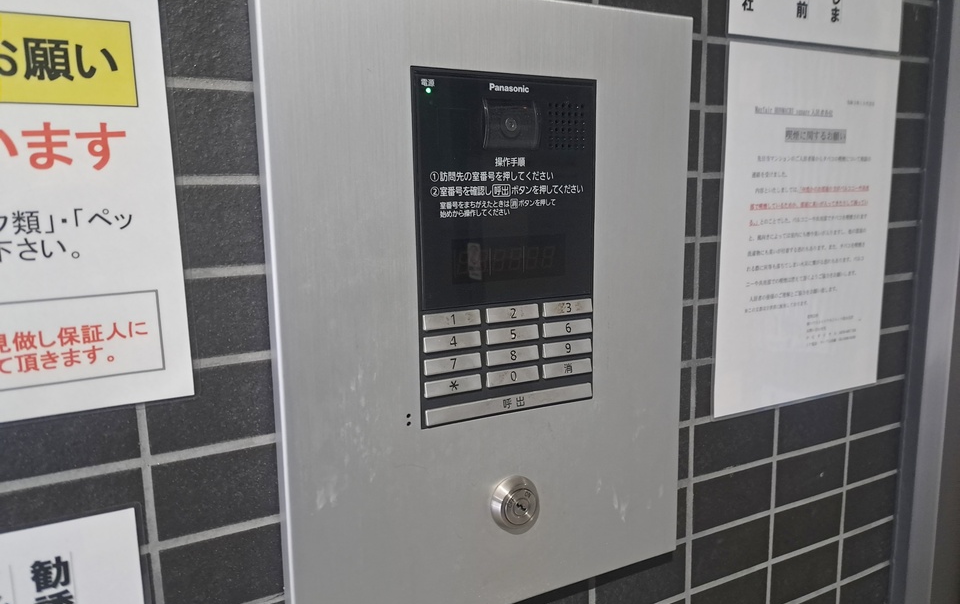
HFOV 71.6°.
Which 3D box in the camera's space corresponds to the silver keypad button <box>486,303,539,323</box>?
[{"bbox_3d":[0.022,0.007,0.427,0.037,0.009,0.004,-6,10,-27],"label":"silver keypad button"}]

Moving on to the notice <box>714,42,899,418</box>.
[{"bbox_3d":[0.288,-0.061,0.579,0.212,0.299,0.001,-6,10,-26],"label":"notice"}]

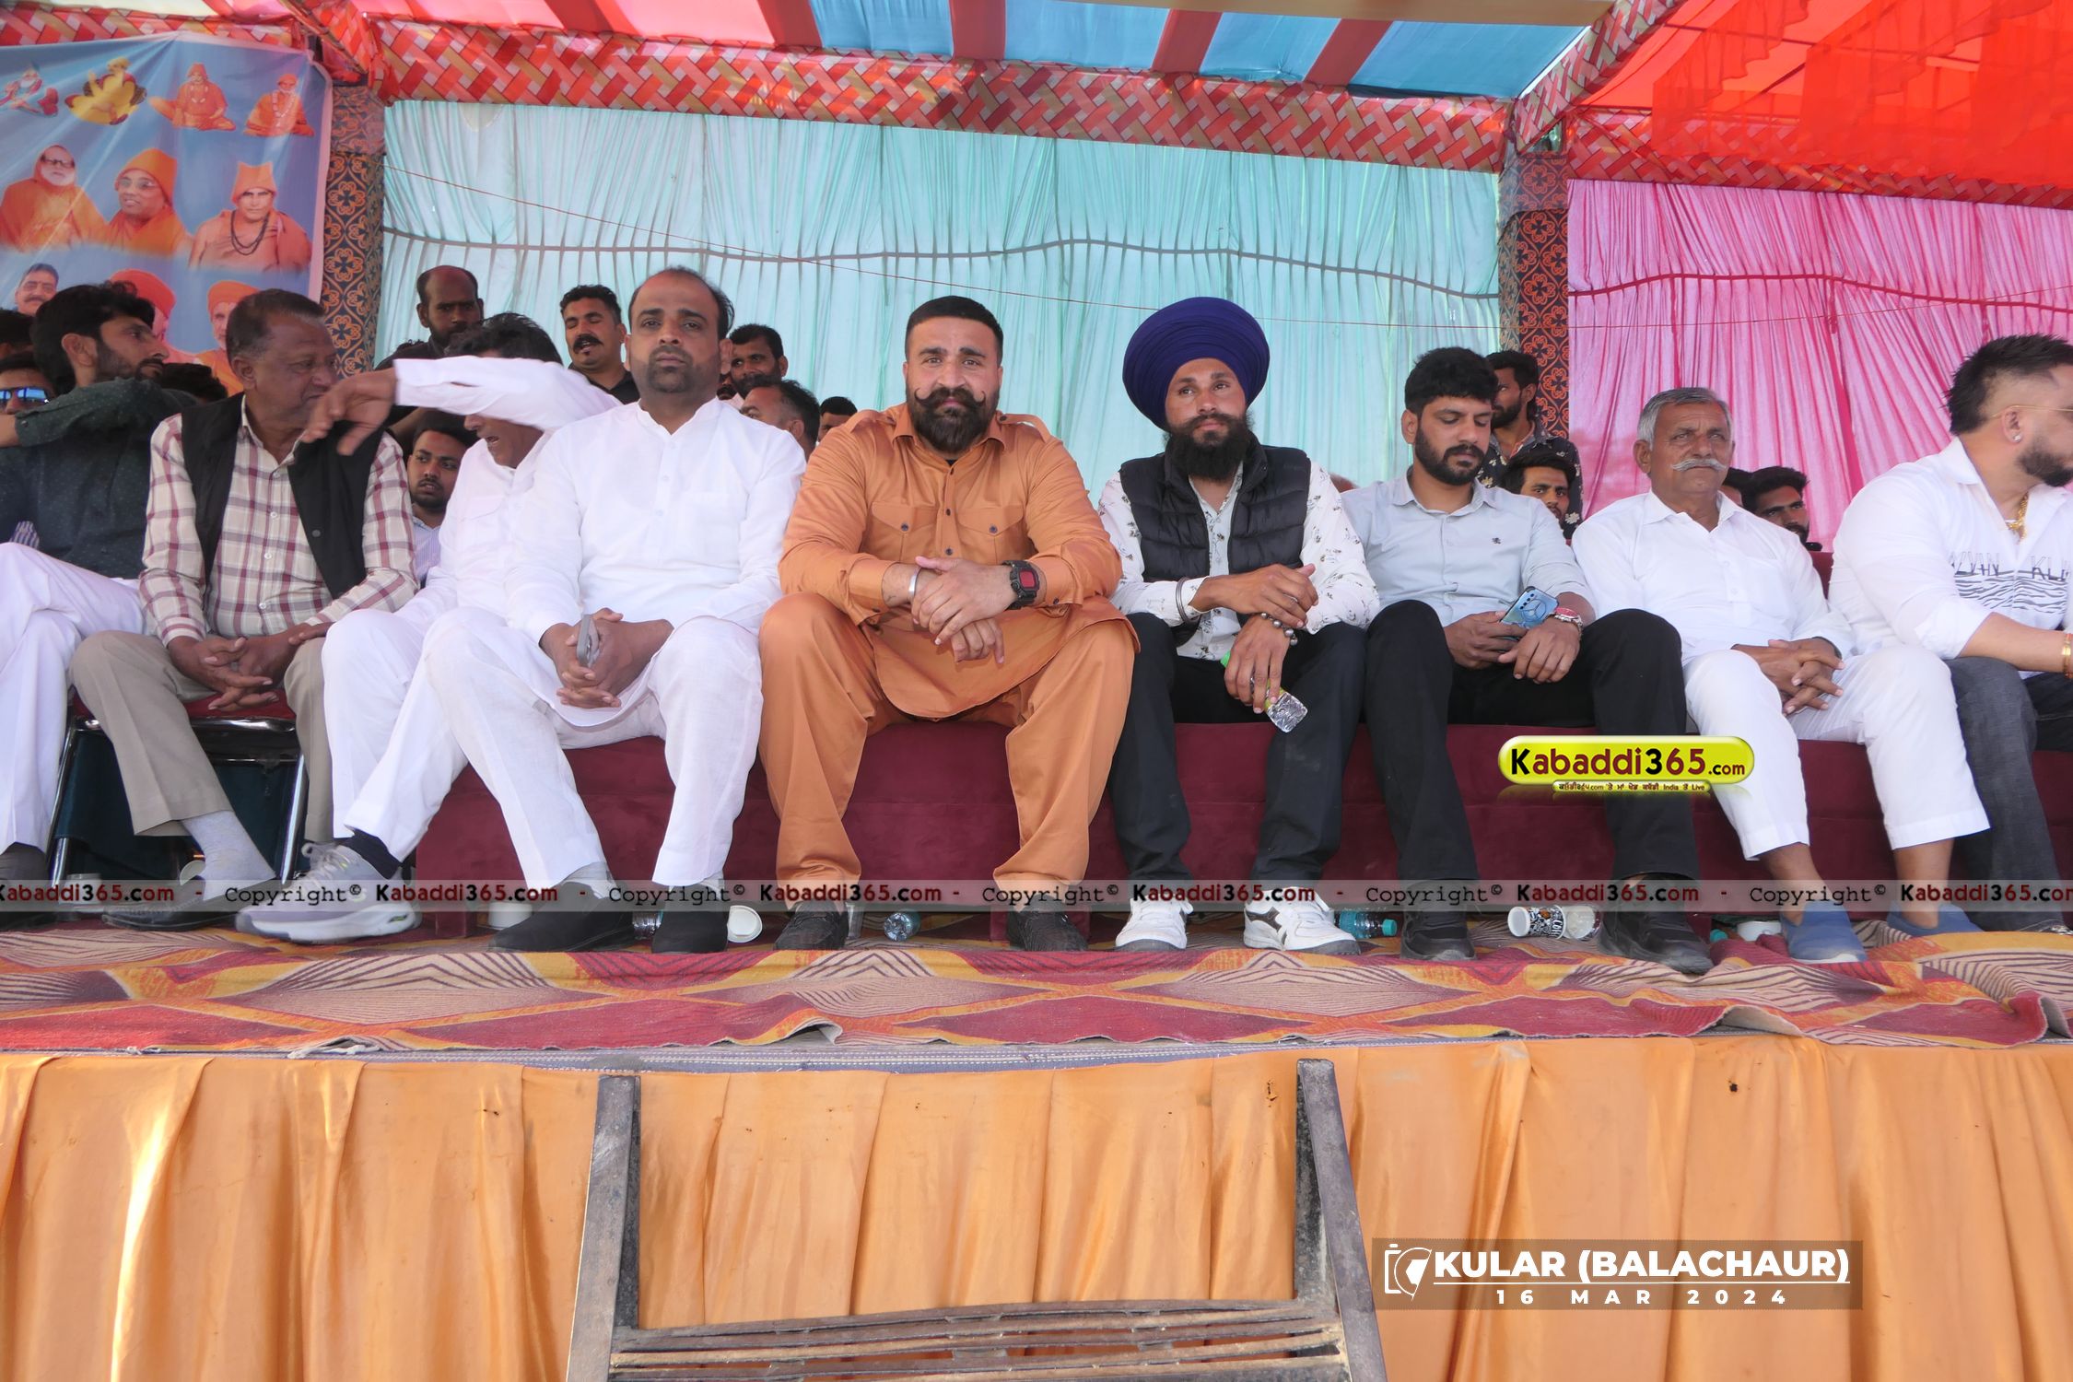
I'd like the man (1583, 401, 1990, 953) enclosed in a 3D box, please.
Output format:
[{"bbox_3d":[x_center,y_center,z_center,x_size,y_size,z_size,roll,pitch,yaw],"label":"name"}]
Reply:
[{"bbox_3d":[1.400,-0.092,2.700,0.640,1.100,0.820,1,-3,1],"label":"man"}]

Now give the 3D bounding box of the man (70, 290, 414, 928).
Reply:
[{"bbox_3d":[-1.490,-0.198,2.670,0.570,1.240,0.770,1,-3,-15],"label":"man"}]

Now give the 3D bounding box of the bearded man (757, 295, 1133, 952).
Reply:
[{"bbox_3d":[-0.155,-0.154,2.520,0.620,1.170,0.740,1,-3,-3],"label":"bearded man"}]

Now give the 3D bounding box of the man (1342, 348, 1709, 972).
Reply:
[{"bbox_3d":[0.800,-0.117,2.530,0.570,1.120,0.840,0,-3,7],"label":"man"}]

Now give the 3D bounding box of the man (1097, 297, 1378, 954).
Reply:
[{"bbox_3d":[0.365,-0.165,2.580,0.520,1.210,0.800,1,-3,0],"label":"man"}]

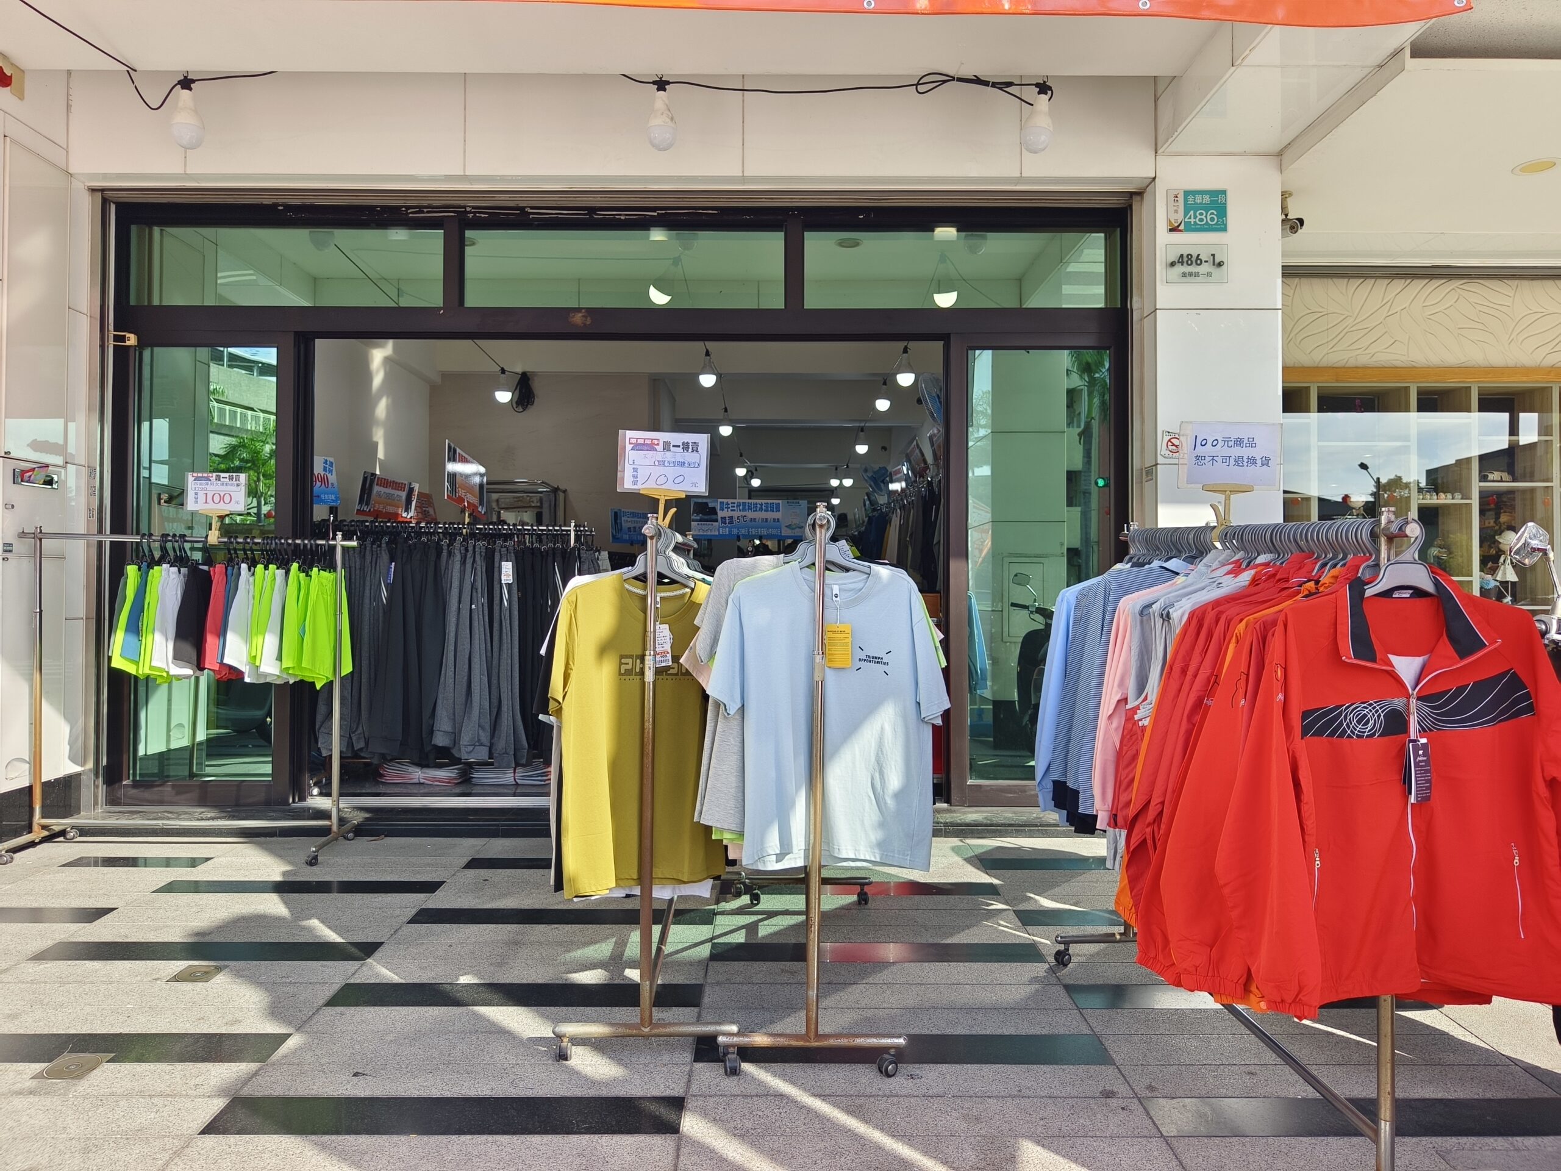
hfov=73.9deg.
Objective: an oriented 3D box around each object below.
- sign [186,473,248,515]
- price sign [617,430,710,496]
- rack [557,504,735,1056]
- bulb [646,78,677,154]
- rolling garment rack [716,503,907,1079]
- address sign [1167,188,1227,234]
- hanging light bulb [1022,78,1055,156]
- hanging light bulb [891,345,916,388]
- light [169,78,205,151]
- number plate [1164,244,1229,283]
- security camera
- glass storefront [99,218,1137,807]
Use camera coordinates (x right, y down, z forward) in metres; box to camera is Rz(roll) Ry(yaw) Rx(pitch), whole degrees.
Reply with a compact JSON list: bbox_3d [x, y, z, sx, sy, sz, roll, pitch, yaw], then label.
[{"bbox_3d":[-2.175,-0.355,4.000,0.240,0.157,0.012,0,-1,-2],"label":"sign"},{"bbox_3d":[-0.303,-0.319,2.700,0.237,0.160,0.012,2,-1,0],"label":"price sign"},{"bbox_3d":[-0.326,0.449,2.935,0.426,1.253,1.217,0,1,-2],"label":"rack"},{"bbox_3d":[-0.466,-1.847,4.080,0.117,0.278,0.117,0,-1,0],"label":"bulb"},{"bbox_3d":[0.082,0.434,2.881,0.422,1.285,1.203,0,1,1],"label":"rolling garment rack"},{"bbox_3d":[1.776,-1.593,4.420,0.259,0.181,0.012,0,-1,0],"label":"address sign"},{"bbox_3d":[1.012,-1.840,4.080,0.117,0.278,0.117,0,-1,0],"label":"hanging light bulb"},{"bbox_3d":[0.790,-1.397,6.600,0.115,0.270,0.115,0,-1,0],"label":"hanging light bulb"},{"bbox_3d":[-2.331,-1.857,4.080,0.117,0.278,0.117,0,-1,0],"label":"light"},{"bbox_3d":[1.772,-1.367,4.410,0.263,0.166,0.020,0,-1,0],"label":"number plate"},{"bbox_3d":[2.274,-1.662,4.650,0.090,0.210,0.190,0,-1,-18],"label":"security camera"},{"bbox_3d":[-0.728,-0.354,4.710,4.580,2.700,0.140,0,-1,0],"label":"glass storefront"}]

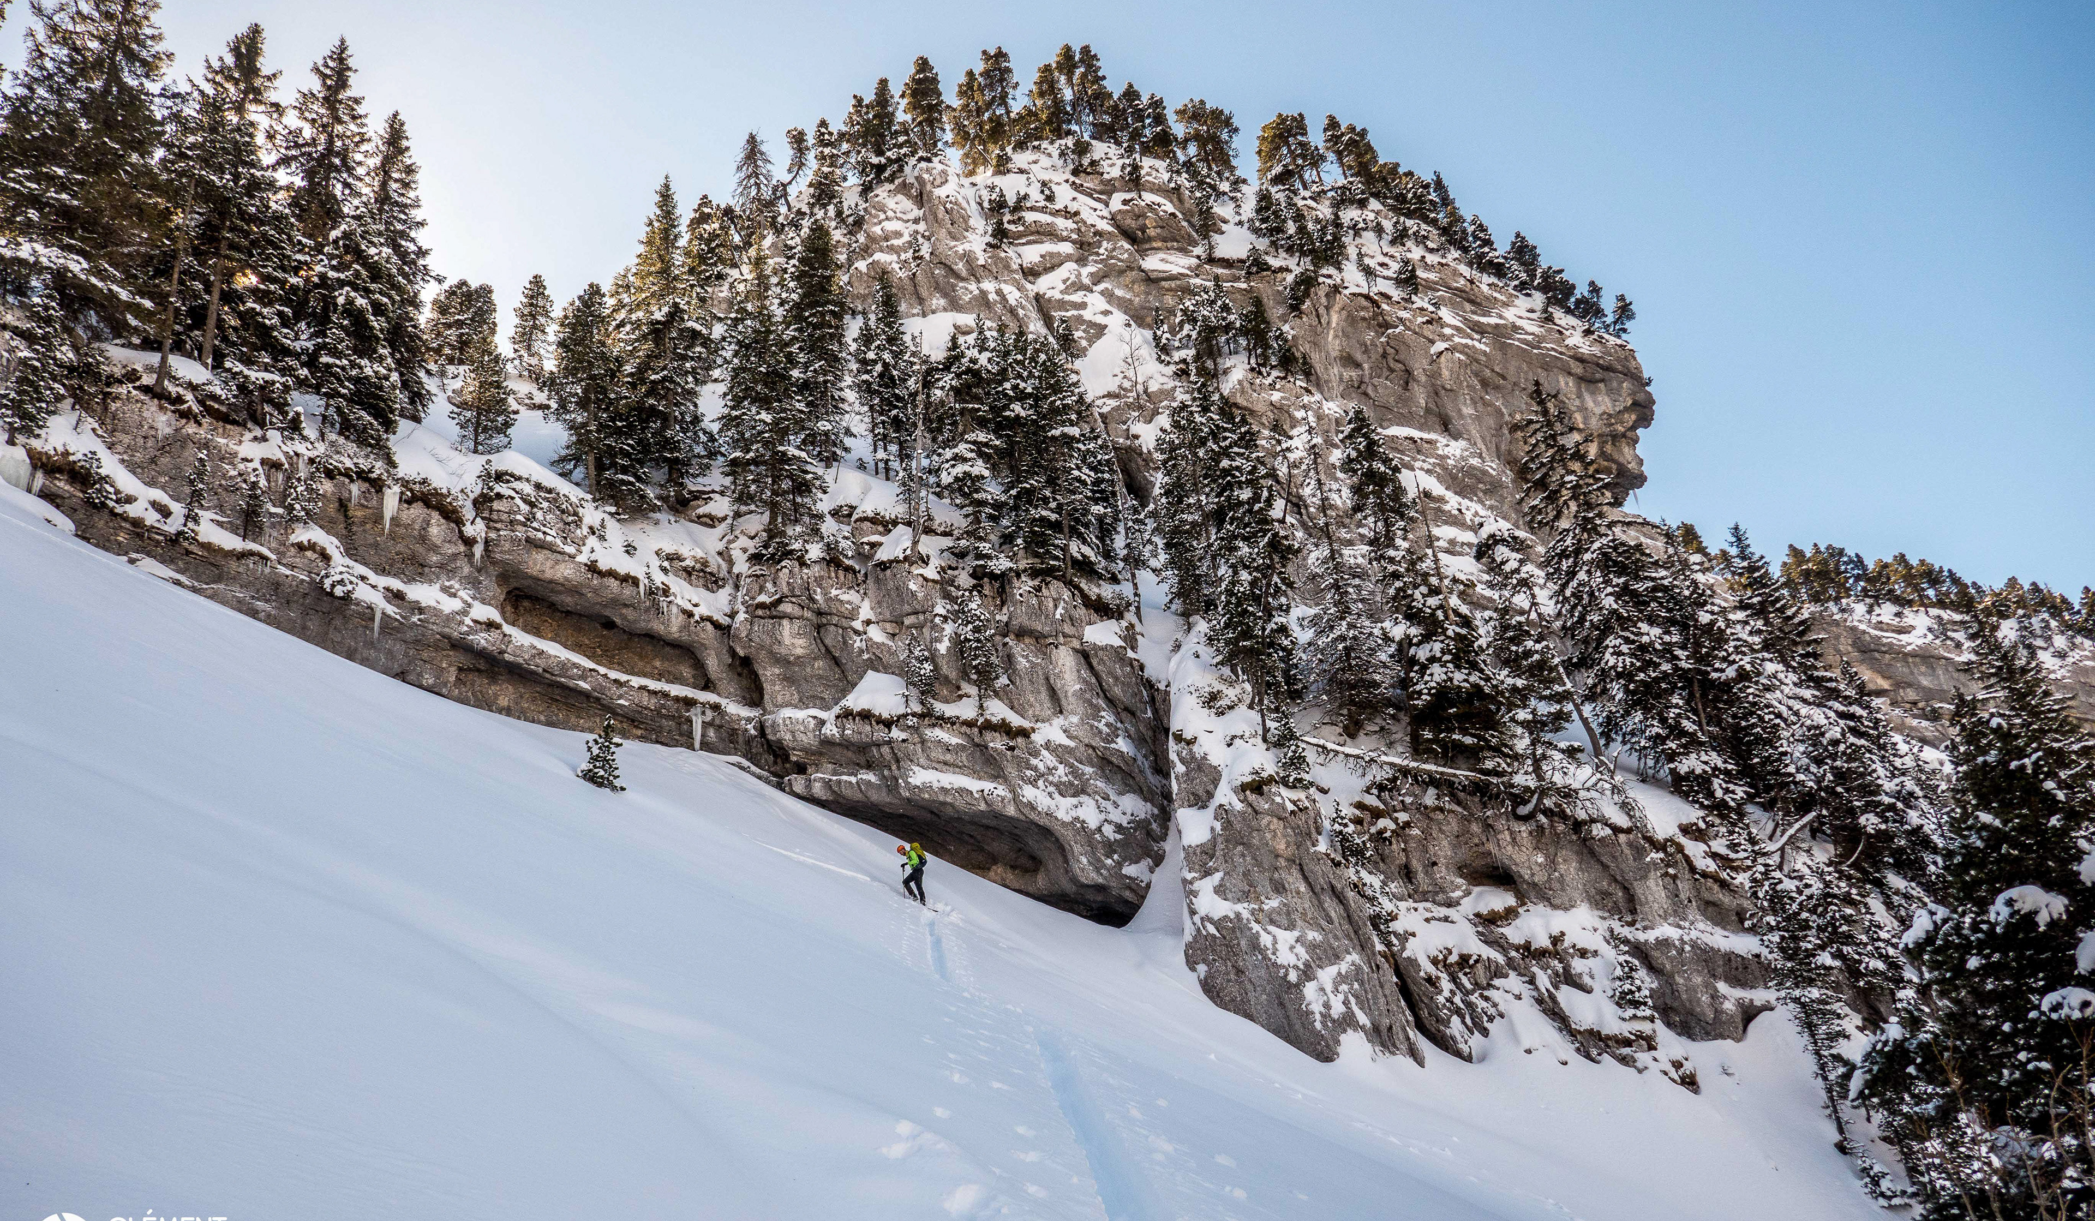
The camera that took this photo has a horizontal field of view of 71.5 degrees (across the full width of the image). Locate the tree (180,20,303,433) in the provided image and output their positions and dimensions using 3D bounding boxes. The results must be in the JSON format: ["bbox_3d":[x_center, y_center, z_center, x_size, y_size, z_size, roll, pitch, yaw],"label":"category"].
[{"bbox_3d":[-30.639,-15.088,56.000,3.734,16.125,3.734,0,-12,0],"label":"tree"}]

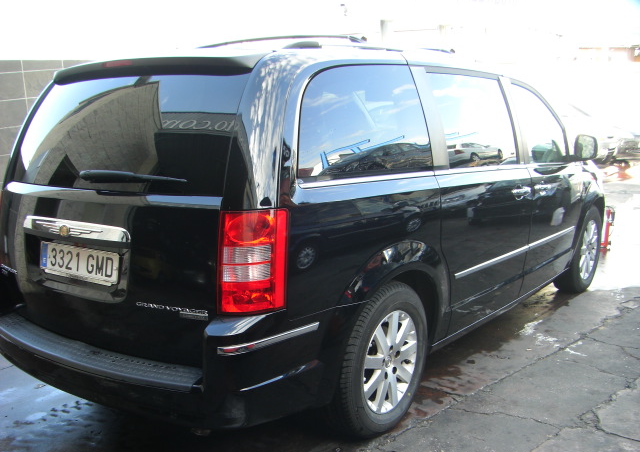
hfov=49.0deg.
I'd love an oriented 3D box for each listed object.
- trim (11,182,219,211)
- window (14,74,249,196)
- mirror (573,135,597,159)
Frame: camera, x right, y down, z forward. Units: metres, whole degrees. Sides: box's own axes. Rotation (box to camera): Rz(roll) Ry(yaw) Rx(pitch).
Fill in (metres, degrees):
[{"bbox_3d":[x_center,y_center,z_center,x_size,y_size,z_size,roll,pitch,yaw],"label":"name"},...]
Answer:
[{"bbox_3d":[-0.939,-0.131,2.846,1.400,0.060,0.130,6,3,36],"label":"trim"},{"bbox_3d":[-0.868,-0.396,2.906,1.360,0.495,0.140,6,-17,36],"label":"window"},{"bbox_3d":[1.805,-0.535,4.774,0.180,0.180,0.120,6,11,36],"label":"mirror"}]

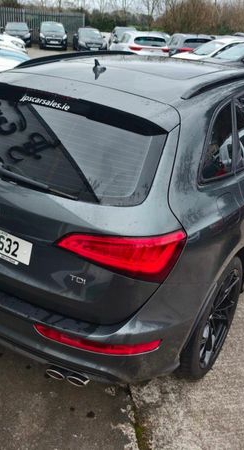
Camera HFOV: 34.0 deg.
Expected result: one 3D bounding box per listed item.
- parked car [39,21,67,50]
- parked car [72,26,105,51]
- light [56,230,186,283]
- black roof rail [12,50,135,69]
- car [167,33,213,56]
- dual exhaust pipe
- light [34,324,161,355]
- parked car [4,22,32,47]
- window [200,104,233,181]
[{"bbox_3d":[-4.925,-13.741,28.762,1.840,1.630,4.350,3,26,-6],"label":"parked car"},{"bbox_3d":[-2.187,-12.010,25.965,1.780,1.460,4.200,-2,27,-14],"label":"parked car"},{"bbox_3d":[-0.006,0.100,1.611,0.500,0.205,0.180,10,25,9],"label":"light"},{"bbox_3d":[-0.240,-1.214,2.933,0.070,0.115,1.560,19,29,26],"label":"black roof rail"},{"bbox_3d":[3.246,-8.346,19.295,1.830,1.600,4.400,3,27,-4],"label":"car"},{"bbox_3d":[-0.257,0.723,1.955,0.250,0.085,0.130,20,30,27],"label":"dual exhaust pipe"},{"bbox_3d":[-0.114,0.486,1.691,0.510,0.075,0.130,10,25,9],"label":"light"},{"bbox_3d":[-7.120,-13.025,27.183,1.800,1.500,4.300,-1,27,-13],"label":"parked car"},{"bbox_3d":[0.499,-0.419,2.030,0.060,0.370,0.420,6,21,34],"label":"window"}]

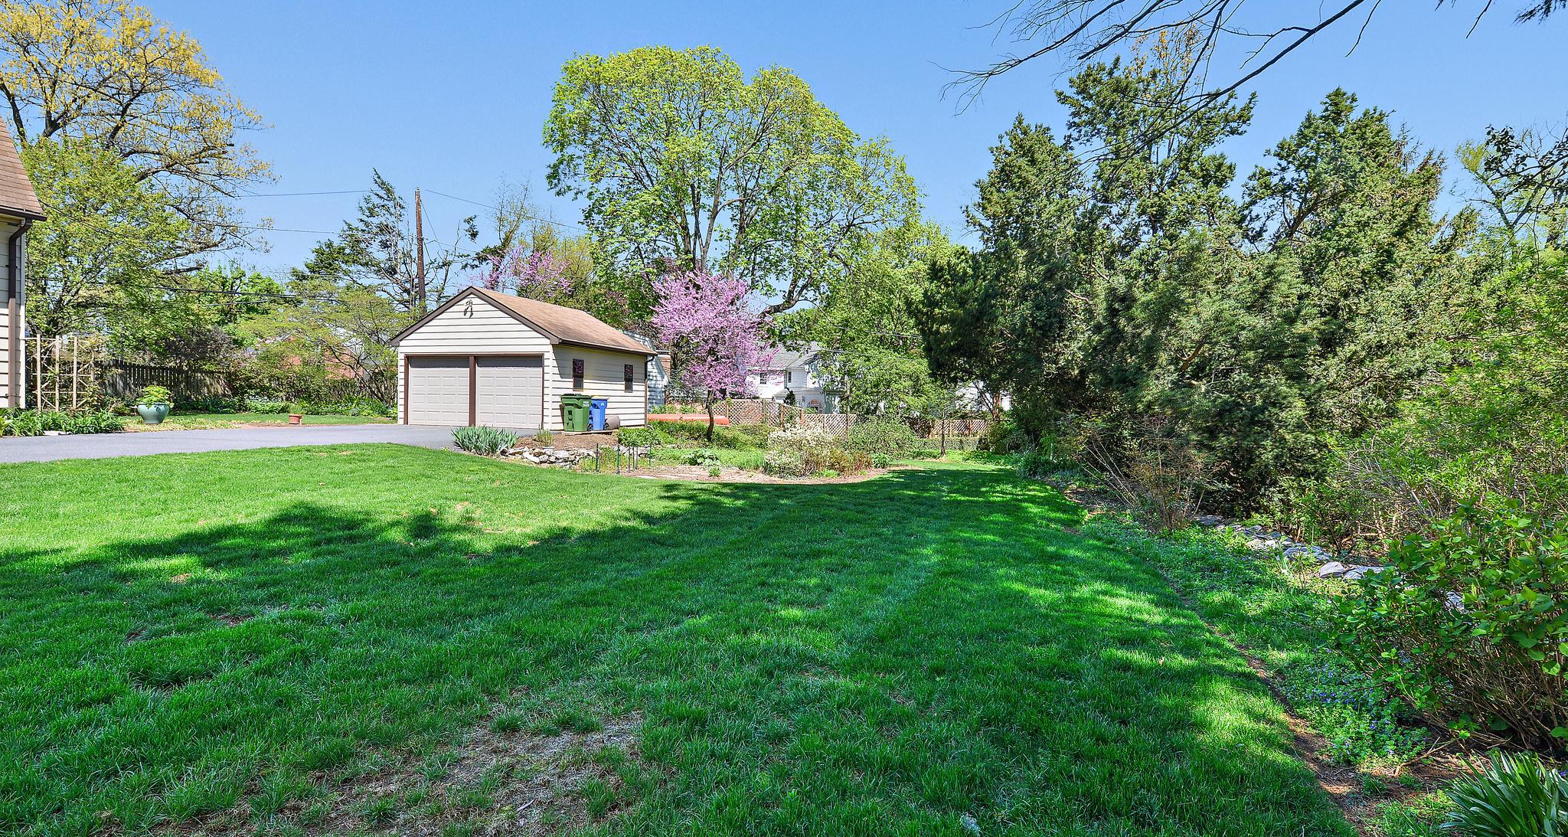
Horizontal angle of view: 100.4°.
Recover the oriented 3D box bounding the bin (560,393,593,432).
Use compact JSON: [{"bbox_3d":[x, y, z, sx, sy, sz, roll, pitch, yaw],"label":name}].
[{"bbox_3d":[-6.060,-0.170,19.050,0.660,1.090,0.780,1,1,25],"label":"bin"}]

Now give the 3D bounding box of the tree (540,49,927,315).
[{"bbox_3d":[-2.650,-8.800,33.500,18.000,18.300,16.000,1,1,-5],"label":"tree"}]

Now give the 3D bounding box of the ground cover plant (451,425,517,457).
[{"bbox_3d":[-6.100,0.450,13.300,1.350,0.580,1.050,0,1,-25],"label":"ground cover plant"}]

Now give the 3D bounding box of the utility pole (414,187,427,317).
[{"bbox_3d":[-17.100,-5.550,31.000,0.300,10.600,0.300,-3,1,-29],"label":"utility pole"}]

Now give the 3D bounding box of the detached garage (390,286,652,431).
[{"bbox_3d":[-8.540,-1.880,22.300,6.350,4.220,5.650,1,1,19],"label":"detached garage"}]

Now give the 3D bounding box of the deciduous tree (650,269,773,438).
[{"bbox_3d":[-2.040,-1.760,18.600,3.400,4.700,3.200,1,1,-6],"label":"deciduous tree"}]

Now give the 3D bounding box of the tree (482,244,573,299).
[{"bbox_3d":[-11.300,-3.750,29.000,4.800,7.200,4.500,0,1,-21],"label":"tree"}]

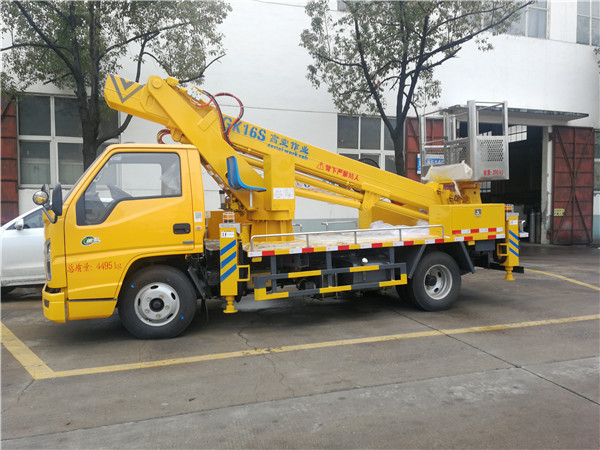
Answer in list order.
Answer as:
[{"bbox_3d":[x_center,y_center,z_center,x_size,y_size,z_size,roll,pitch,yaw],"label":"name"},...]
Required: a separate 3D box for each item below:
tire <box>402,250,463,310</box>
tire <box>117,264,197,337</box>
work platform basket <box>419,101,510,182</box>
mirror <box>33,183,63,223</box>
[{"bbox_3d":[1.715,0.718,5.974,0.765,0.765,0.210,-1,3,-23],"label":"tire"},{"bbox_3d":[-1.449,0.786,4.748,0.765,0.765,0.210,-1,3,-23],"label":"tire"},{"bbox_3d":[2.459,-1.201,7.089,0.650,1.090,1.190,-1,3,-19],"label":"work platform basket"},{"bbox_3d":[-2.204,-0.186,4.093,0.240,0.360,0.230,-1,3,-23],"label":"mirror"}]

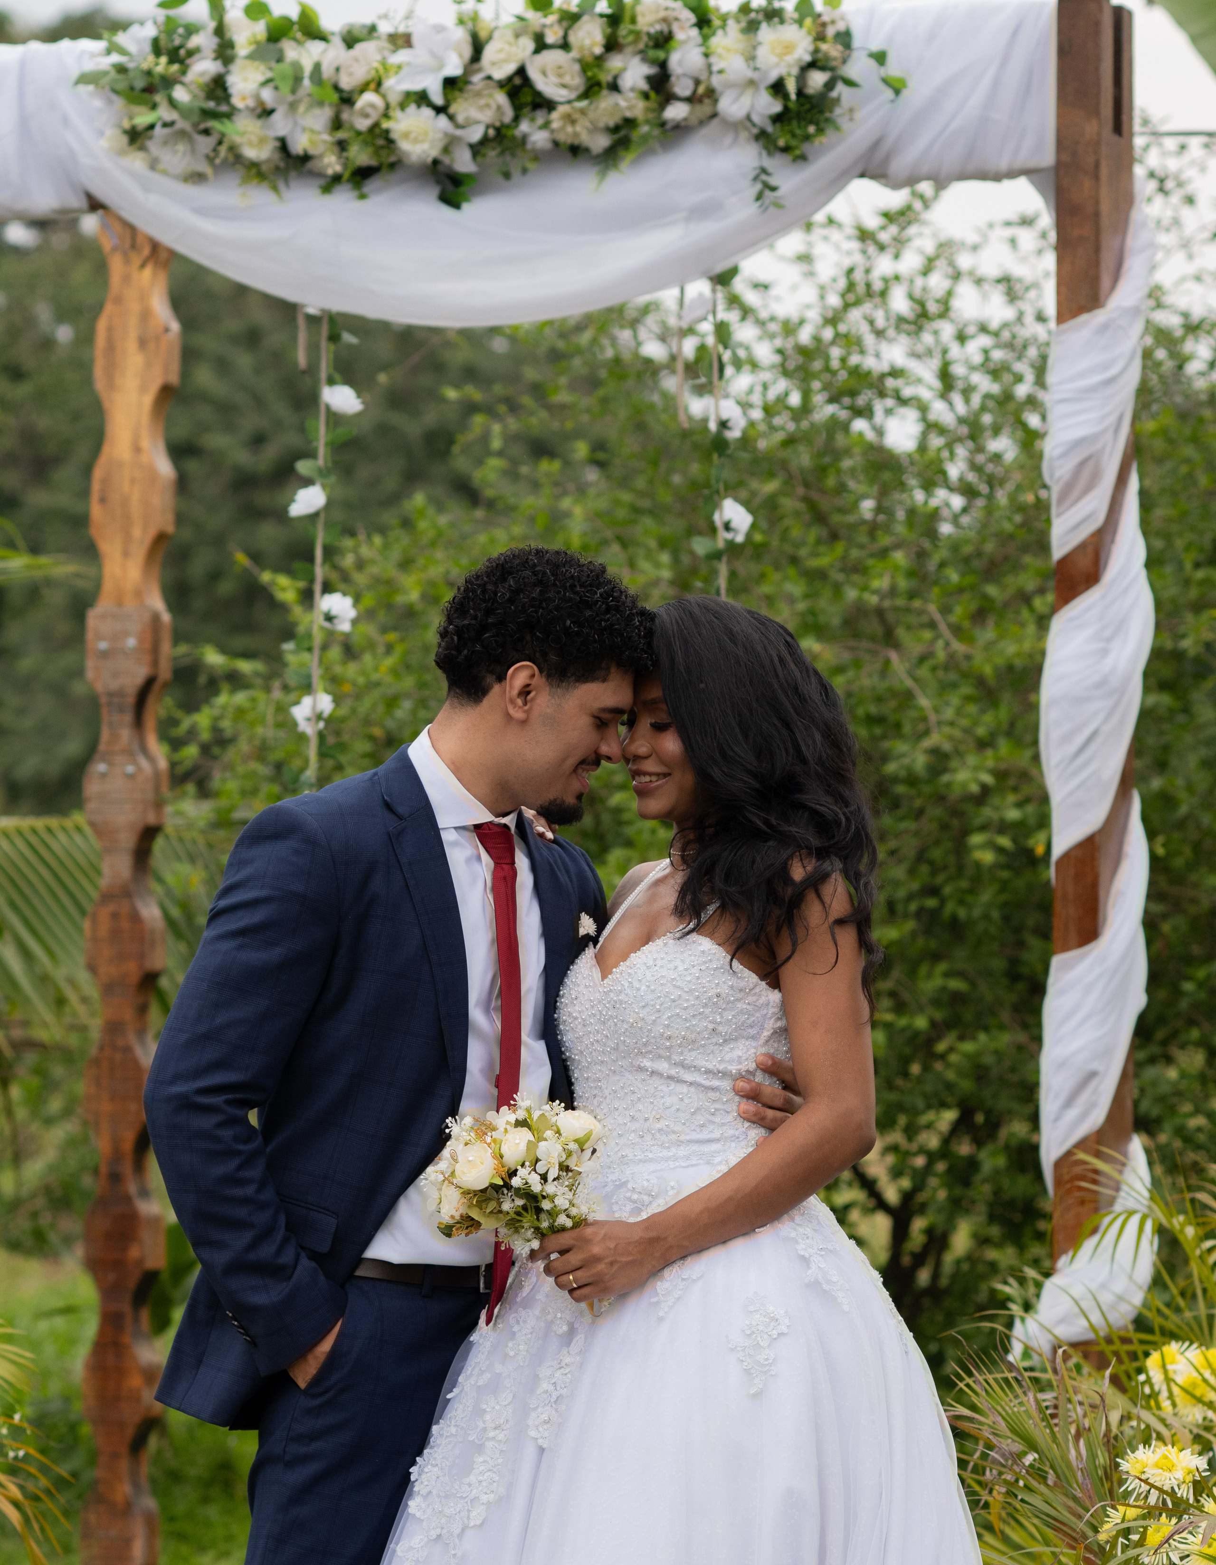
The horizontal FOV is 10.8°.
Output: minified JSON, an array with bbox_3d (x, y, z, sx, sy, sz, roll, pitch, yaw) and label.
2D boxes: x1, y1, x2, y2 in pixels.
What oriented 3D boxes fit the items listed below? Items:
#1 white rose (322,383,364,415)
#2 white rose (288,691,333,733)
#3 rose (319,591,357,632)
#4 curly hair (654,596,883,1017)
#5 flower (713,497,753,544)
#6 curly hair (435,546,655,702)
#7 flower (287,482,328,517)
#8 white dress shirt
[{"bbox_3d":[-0.387,-0.559,9.399,0.062,0.046,0.052,0,0,-37],"label":"white rose"},{"bbox_3d":[-0.434,-0.103,9.421,0.067,0.063,0.052,0,0,18],"label":"white rose"},{"bbox_3d":[-0.394,-0.250,9.402,0.054,0.060,0.052,0,0,-30],"label":"rose"},{"bbox_3d":[0.166,0.024,6.580,0.250,0.430,0.250,0,0,-37],"label":"curly hair"},{"bbox_3d":[0.178,-0.371,9.135,0.057,0.065,0.052,0,0,-30],"label":"flower"},{"bbox_3d":[-0.066,-0.164,6.620,0.220,0.165,0.190,10,3,21],"label":"curly hair"},{"bbox_3d":[-0.441,-0.413,9.424,0.058,0.052,0.052,0,0,37],"label":"flower"},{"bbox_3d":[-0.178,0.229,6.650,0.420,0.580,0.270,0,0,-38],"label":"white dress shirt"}]

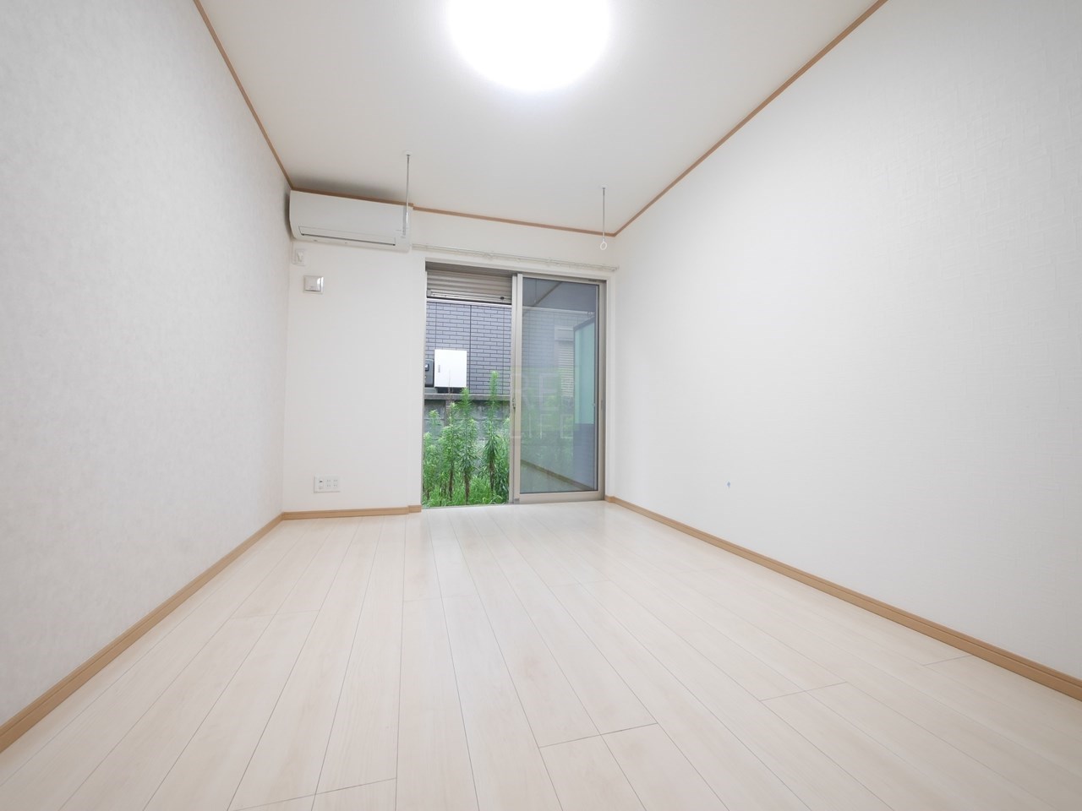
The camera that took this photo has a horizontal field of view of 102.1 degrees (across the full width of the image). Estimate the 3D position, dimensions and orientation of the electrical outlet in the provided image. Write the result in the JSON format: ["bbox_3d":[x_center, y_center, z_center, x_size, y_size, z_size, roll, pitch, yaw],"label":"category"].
[{"bbox_3d":[-1.552,0.568,3.180,0.166,0.123,0.012,1,-2,-17],"label":"electrical outlet"}]

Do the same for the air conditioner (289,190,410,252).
[{"bbox_3d":[-1.354,-1.318,3.175,0.785,0.268,0.225,1,-2,-17],"label":"air conditioner"}]

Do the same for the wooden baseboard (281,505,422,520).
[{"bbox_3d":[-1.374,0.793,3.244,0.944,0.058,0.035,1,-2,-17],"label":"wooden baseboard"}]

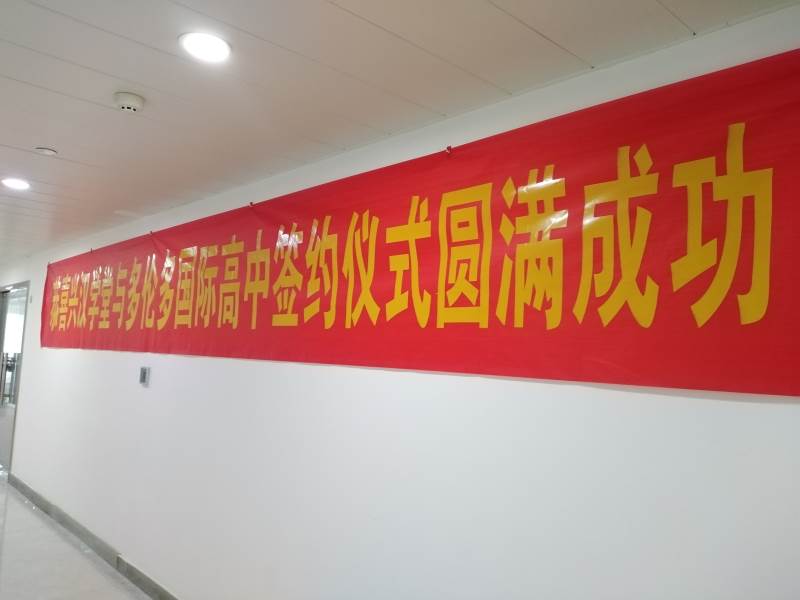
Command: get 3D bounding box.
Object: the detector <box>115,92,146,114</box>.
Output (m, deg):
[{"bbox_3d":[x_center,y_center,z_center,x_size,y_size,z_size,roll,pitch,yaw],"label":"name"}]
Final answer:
[{"bbox_3d":[-0.991,-0.720,2.204,0.105,0.039,0.105,6,-6,-44],"label":"detector"}]

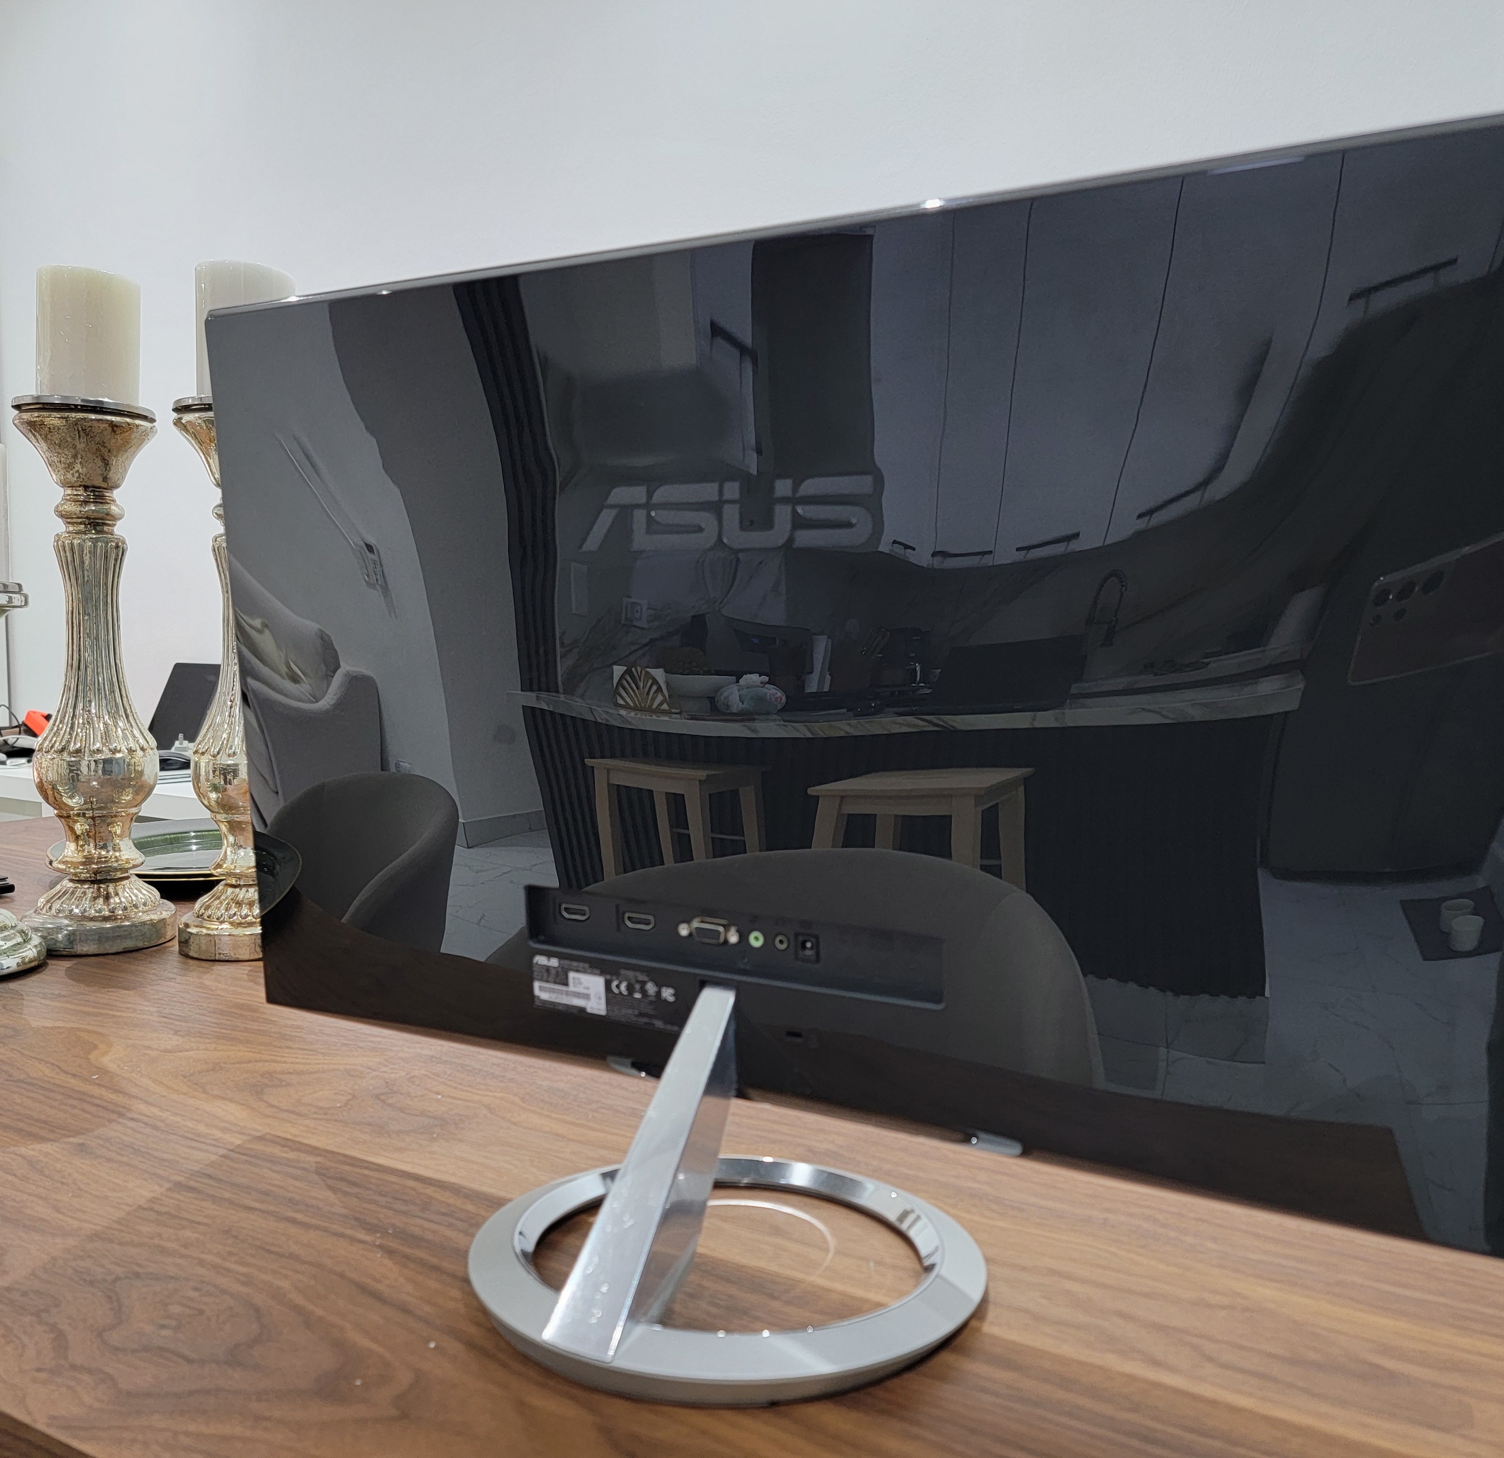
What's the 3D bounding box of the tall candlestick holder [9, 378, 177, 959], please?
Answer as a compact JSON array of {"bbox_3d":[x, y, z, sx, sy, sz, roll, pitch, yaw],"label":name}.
[{"bbox_3d":[-0.570,-0.045,1.168,0.121,0.460,0.121,3,5,29],"label":"tall candlestick holder"}]

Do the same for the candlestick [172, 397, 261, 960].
[{"bbox_3d":[-0.430,-0.042,1.157,0.120,0.459,0.120,3,5,29],"label":"candlestick"}]

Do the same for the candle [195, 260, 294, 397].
[{"bbox_3d":[-0.426,-0.327,1.138,0.077,0.111,0.077,3,5,29],"label":"candle"}]

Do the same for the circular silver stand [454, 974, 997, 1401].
[{"bbox_3d":[-0.010,0.171,0.587,0.220,0.128,0.220,1,4,0],"label":"circular silver stand"}]

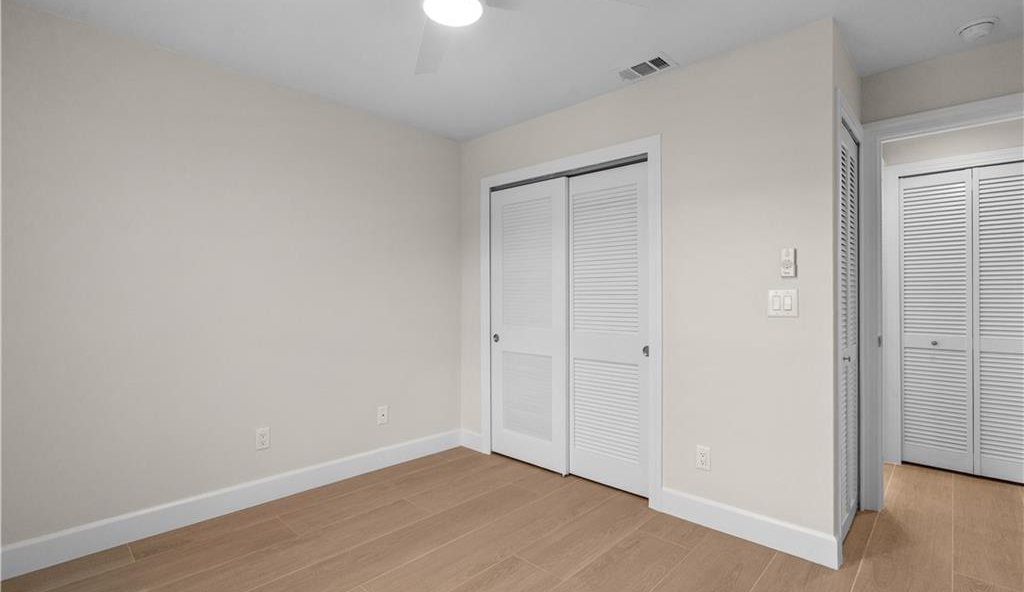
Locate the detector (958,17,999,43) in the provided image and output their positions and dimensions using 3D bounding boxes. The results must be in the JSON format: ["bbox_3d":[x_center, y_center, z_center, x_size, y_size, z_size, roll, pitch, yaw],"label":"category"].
[{"bbox_3d":[2.130,-1.212,2.087,0.142,0.045,0.142,0,0,44],"label":"detector"}]

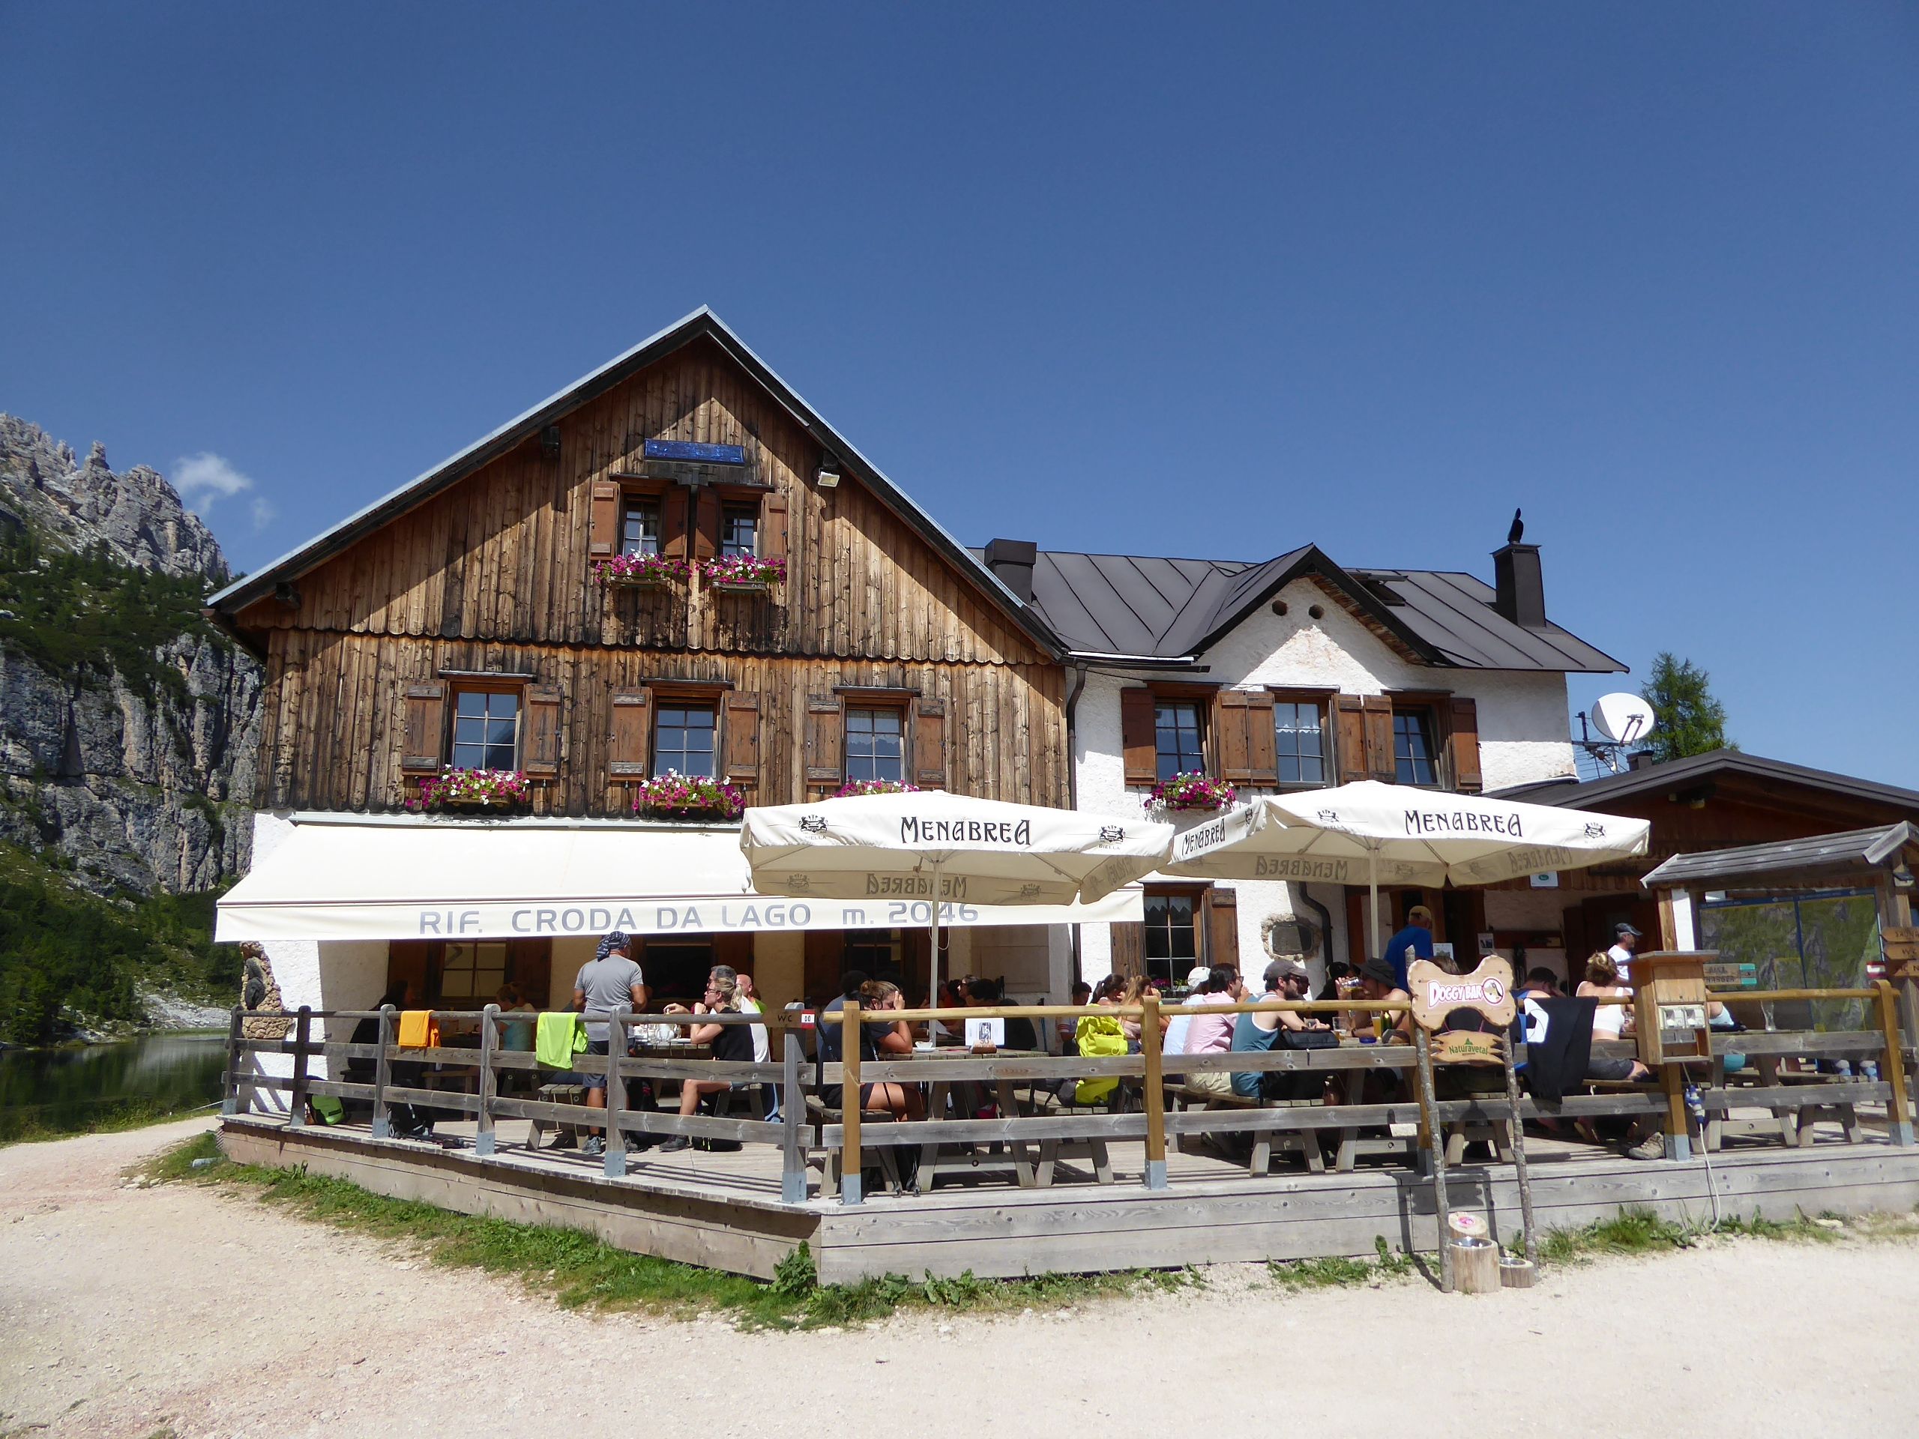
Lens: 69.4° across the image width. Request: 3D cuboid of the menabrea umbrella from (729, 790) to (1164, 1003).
[{"bbox_3d":[-0.168,1.973,11.191,3.000,2.860,3.000,1,-12,-8],"label":"menabrea umbrella"}]

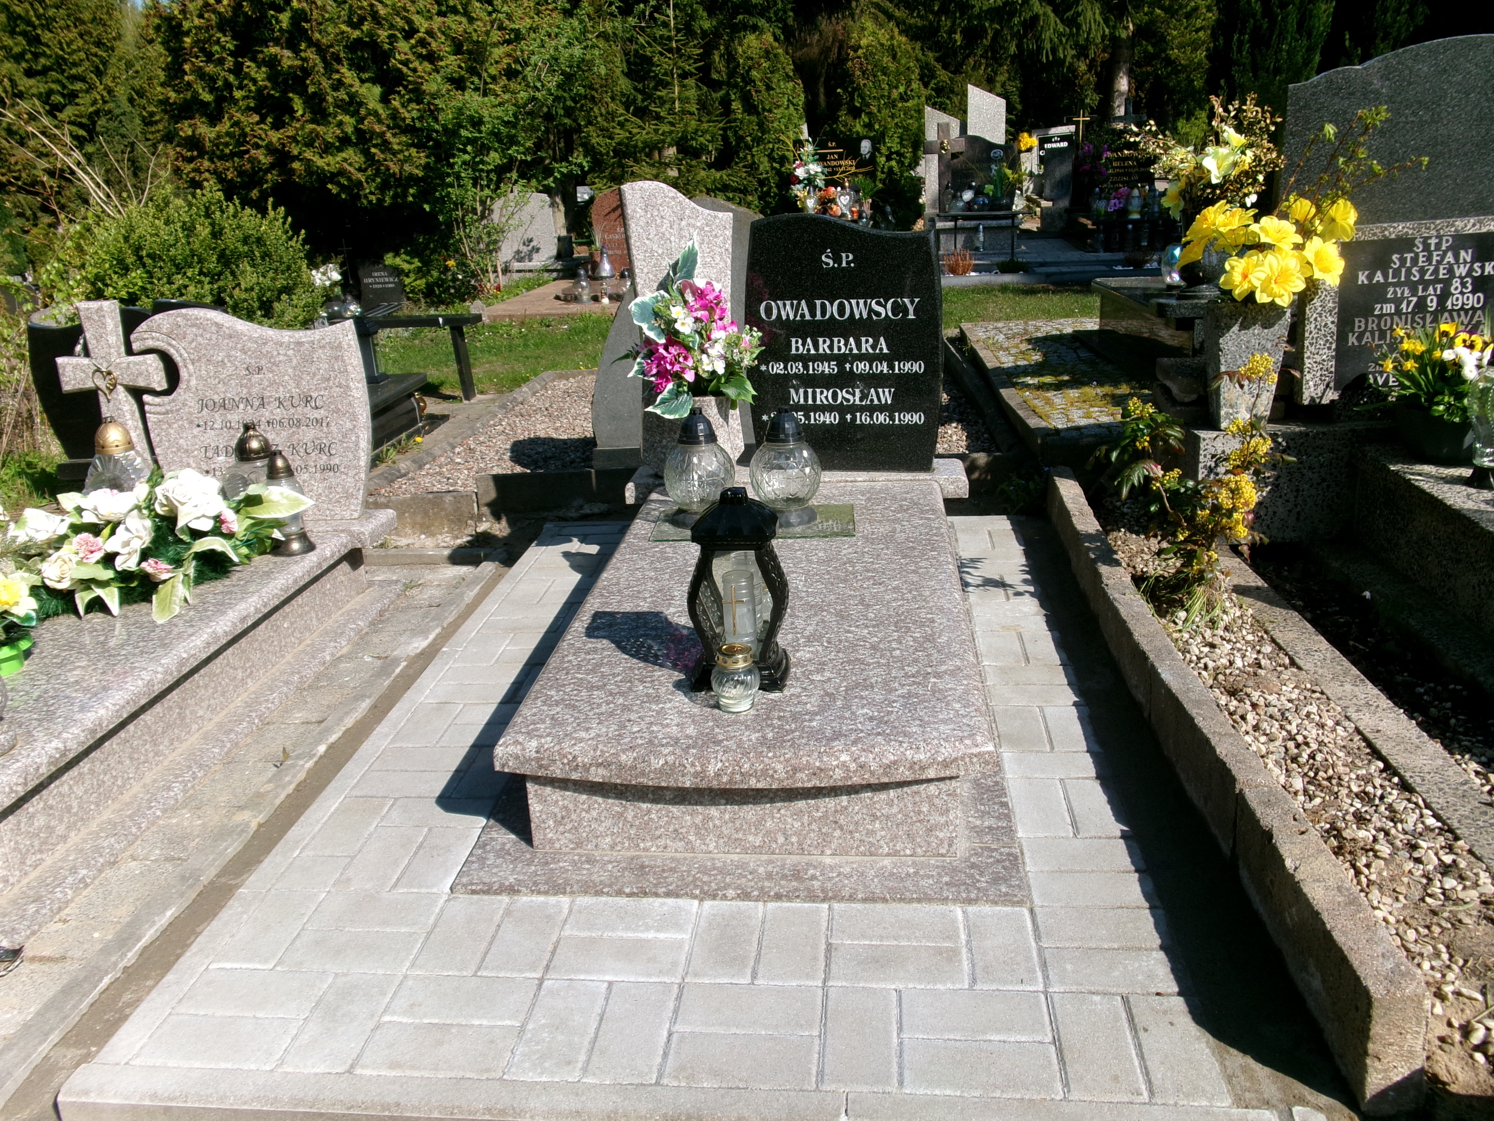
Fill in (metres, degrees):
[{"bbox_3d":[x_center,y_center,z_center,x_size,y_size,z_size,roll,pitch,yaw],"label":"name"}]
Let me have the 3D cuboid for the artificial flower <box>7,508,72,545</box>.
[{"bbox_3d":[-1.623,-0.079,2.771,0.135,0.080,0.110,-9,20,-16],"label":"artificial flower"}]

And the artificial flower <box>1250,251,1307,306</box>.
[{"bbox_3d":[1.277,-0.679,2.910,0.137,0.132,0.070,5,21,23],"label":"artificial flower"}]

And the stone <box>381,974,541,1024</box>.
[{"bbox_3d":[-0.401,0.649,1.720,0.197,0.060,0.095,-1,19,6],"label":"stone"}]

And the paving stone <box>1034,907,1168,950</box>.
[{"bbox_3d":[0.534,0.575,1.813,0.200,0.055,0.100,-1,19,6],"label":"paving stone"}]

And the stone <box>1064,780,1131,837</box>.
[{"bbox_3d":[0.627,0.467,2.156,0.100,0.060,0.199,-1,19,6],"label":"stone"}]

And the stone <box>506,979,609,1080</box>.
[{"bbox_3d":[-0.258,0.674,1.684,0.100,0.060,0.199,-1,19,6],"label":"stone"}]

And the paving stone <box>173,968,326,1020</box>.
[{"bbox_3d":[-0.717,0.662,1.782,0.200,0.060,0.099,-1,19,6],"label":"paving stone"}]

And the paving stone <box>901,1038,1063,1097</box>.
[{"bbox_3d":[0.304,0.688,1.580,0.200,0.060,0.100,-1,19,6],"label":"paving stone"}]

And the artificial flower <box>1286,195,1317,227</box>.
[{"bbox_3d":[1.346,-0.848,2.930,0.075,0.080,0.065,6,21,23],"label":"artificial flower"}]

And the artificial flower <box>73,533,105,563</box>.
[{"bbox_3d":[-1.497,-0.028,2.750,0.078,0.073,0.060,-13,22,-28],"label":"artificial flower"}]

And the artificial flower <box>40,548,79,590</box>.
[{"bbox_3d":[-1.535,0.018,2.700,0.085,0.088,0.070,-16,-6,-35],"label":"artificial flower"}]

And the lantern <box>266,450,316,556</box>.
[{"bbox_3d":[-1.142,-0.149,2.991,0.112,0.251,0.112,-1,19,6],"label":"lantern"}]

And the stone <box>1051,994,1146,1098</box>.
[{"bbox_3d":[0.458,0.657,1.584,0.100,0.055,0.200,-1,19,6],"label":"stone"}]

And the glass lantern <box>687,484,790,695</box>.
[{"bbox_3d":[-0.016,0.038,2.135,0.172,0.347,0.168,-1,19,6],"label":"glass lantern"}]

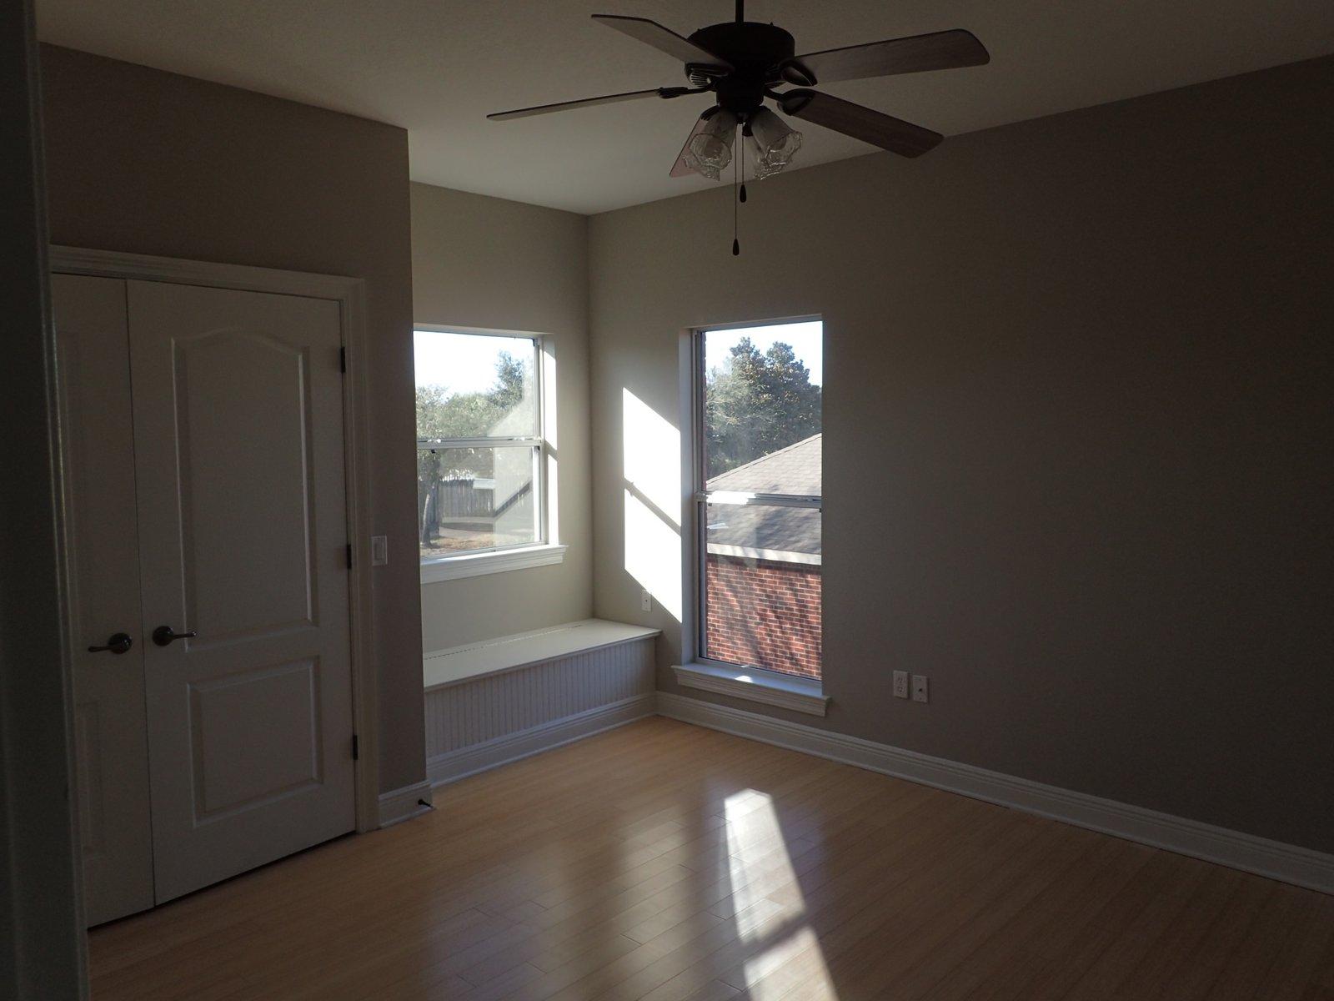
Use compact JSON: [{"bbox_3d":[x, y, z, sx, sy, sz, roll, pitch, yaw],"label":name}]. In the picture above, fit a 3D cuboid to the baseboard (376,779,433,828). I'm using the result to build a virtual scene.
[{"bbox_3d":[-1.053,1.217,3.904,0.025,0.124,0.242,4,6,41],"label":"baseboard"}]

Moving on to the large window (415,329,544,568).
[{"bbox_3d":[-0.997,-0.301,4.969,0.085,1.141,0.926,4,6,41],"label":"large window"}]

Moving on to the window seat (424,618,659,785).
[{"bbox_3d":[-0.740,0.973,4.788,0.504,0.471,1.546,4,6,41],"label":"window seat"}]

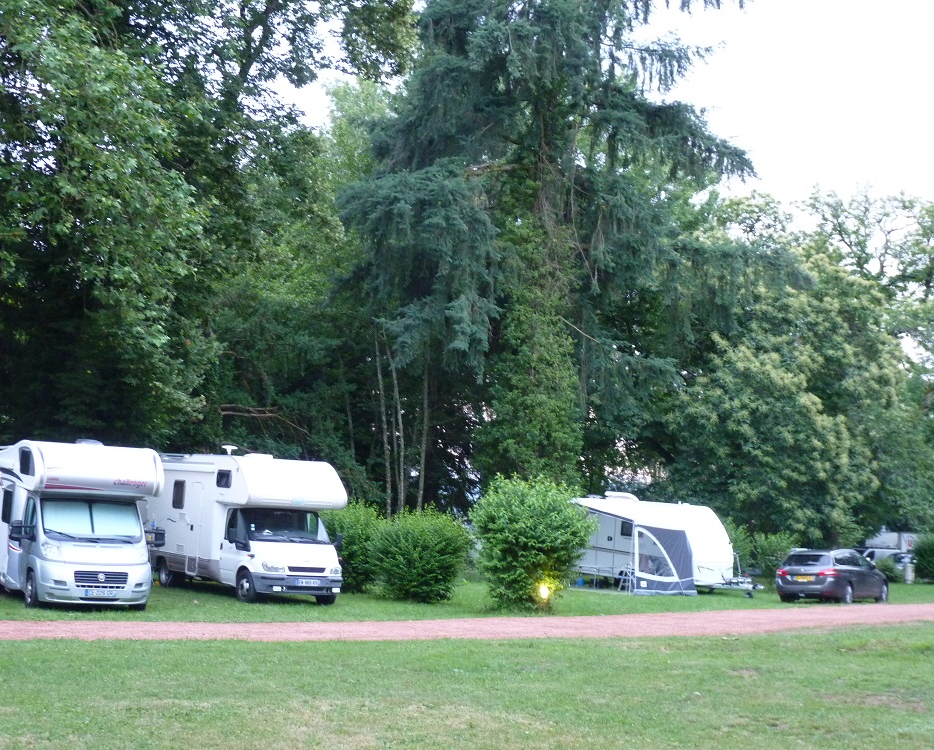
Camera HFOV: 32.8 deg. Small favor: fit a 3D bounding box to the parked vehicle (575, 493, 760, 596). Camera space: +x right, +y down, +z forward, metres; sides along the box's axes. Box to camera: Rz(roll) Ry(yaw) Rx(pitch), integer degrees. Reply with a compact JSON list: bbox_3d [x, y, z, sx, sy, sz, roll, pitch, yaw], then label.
[{"bbox_3d":[5.149,4.628,42.889,6.300,2.600,2.350,-1,-6,36],"label":"parked vehicle"}]

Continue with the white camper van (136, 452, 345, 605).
[{"bbox_3d":[-4.824,3.251,34.213,2.280,3.030,6.480,5,-5,-32],"label":"white camper van"}]

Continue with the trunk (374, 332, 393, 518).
[{"bbox_3d":[-2.240,2.019,42.500,0.250,6.702,0.250,-4,0,0],"label":"trunk"}]

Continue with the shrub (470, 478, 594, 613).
[{"bbox_3d":[1.407,3.688,34.123,2.500,2.700,2.450,2,-5,0],"label":"shrub"}]

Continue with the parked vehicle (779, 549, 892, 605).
[{"bbox_3d":[9.833,5.372,42.478,1.840,1.470,4.580,-1,-6,33],"label":"parked vehicle"}]

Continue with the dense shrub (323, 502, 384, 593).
[{"bbox_3d":[-2.770,4.080,37.460,1.950,2.100,1.950,2,-5,0],"label":"dense shrub"}]

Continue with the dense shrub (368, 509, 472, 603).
[{"bbox_3d":[-1.022,4.001,34.930,2.150,2.000,2.050,2,-5,0],"label":"dense shrub"}]

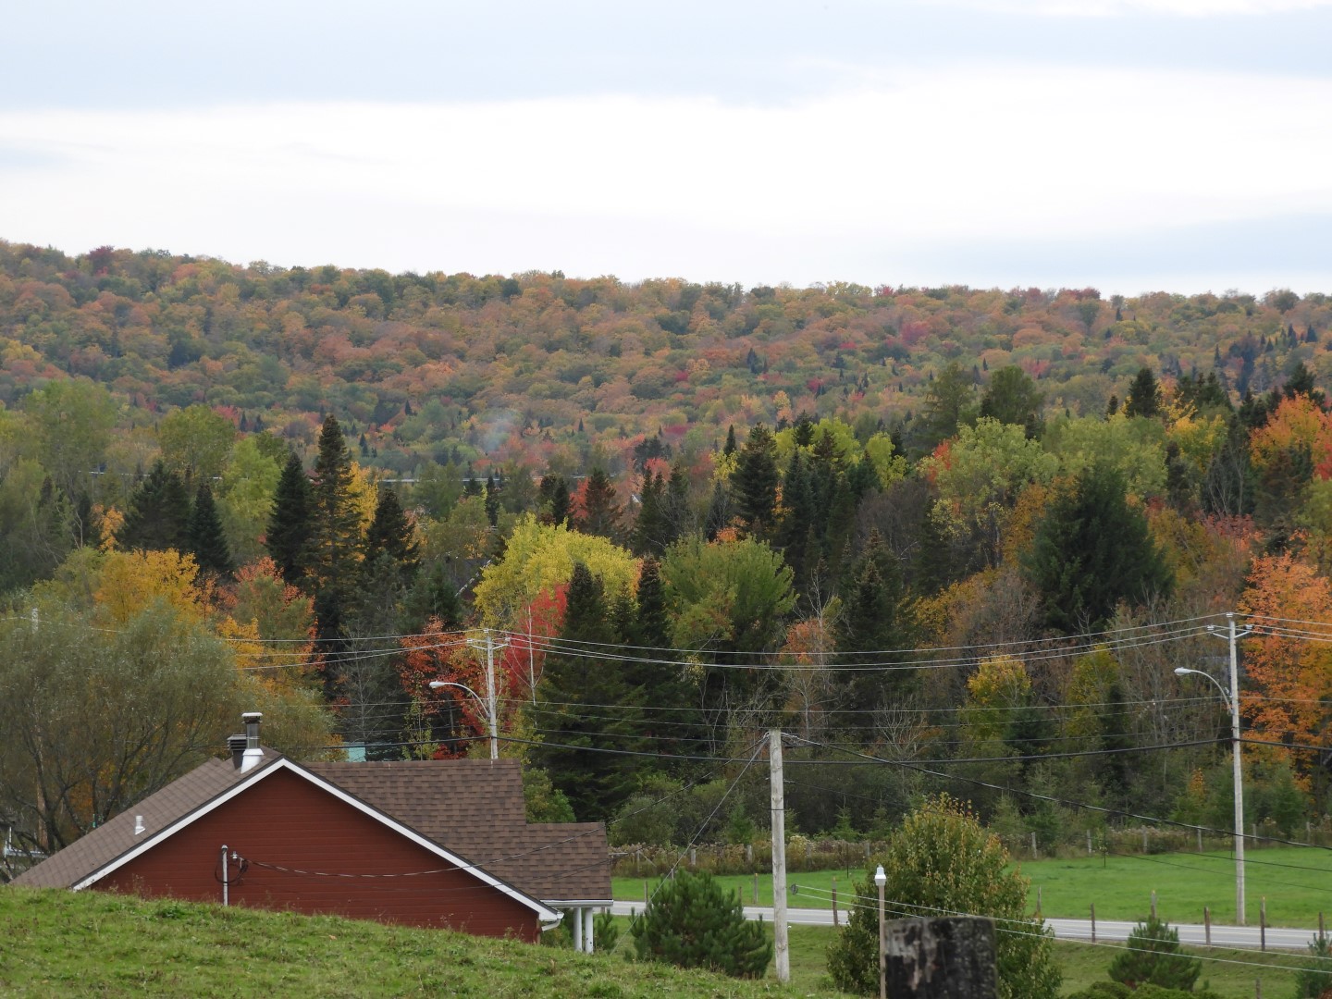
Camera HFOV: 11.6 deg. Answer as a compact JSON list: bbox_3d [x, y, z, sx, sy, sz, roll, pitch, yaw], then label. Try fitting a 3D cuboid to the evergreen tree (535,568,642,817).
[{"bbox_3d":[-3.508,8.840,300.000,4.900,12.000,4.900,-1,-1,0],"label":"evergreen tree"}]

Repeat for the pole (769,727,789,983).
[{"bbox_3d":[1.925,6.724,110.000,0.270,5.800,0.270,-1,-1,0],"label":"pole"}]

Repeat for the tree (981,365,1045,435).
[{"bbox_3d":[28.563,-4.375,540.000,5.700,13.500,5.700,-1,-1,0],"label":"tree"}]

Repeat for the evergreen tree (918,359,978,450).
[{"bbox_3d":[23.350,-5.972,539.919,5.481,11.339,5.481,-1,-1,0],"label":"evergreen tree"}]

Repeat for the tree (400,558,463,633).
[{"bbox_3d":[-13.244,7.576,370.000,3.700,8.500,3.700,-1,-1,0],"label":"tree"}]

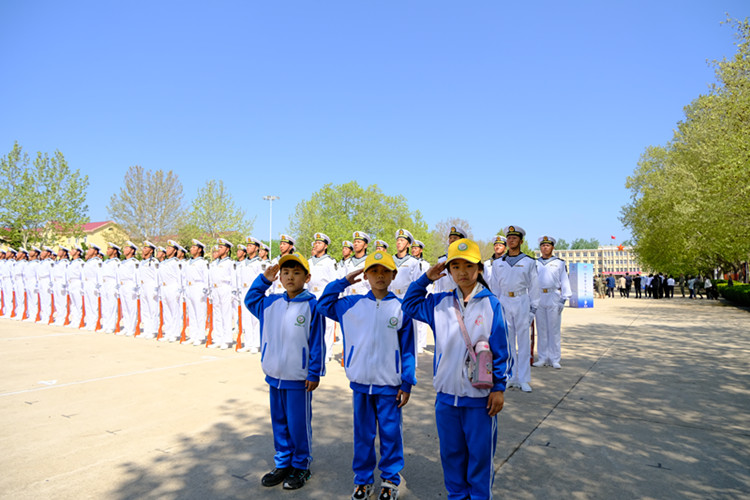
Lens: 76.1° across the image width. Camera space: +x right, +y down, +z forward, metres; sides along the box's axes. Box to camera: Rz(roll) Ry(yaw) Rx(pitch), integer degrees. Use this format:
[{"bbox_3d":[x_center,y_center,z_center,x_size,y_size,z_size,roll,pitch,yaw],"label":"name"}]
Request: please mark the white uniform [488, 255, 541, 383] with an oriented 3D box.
[{"bbox_3d":[1.569,0.758,5.417,0.520,1.490,0.330,-1,-4,33],"label":"white uniform"}]

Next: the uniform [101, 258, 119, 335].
[{"bbox_3d":[-5.475,0.899,10.015,0.520,1.490,0.330,-1,-4,33],"label":"uniform"}]

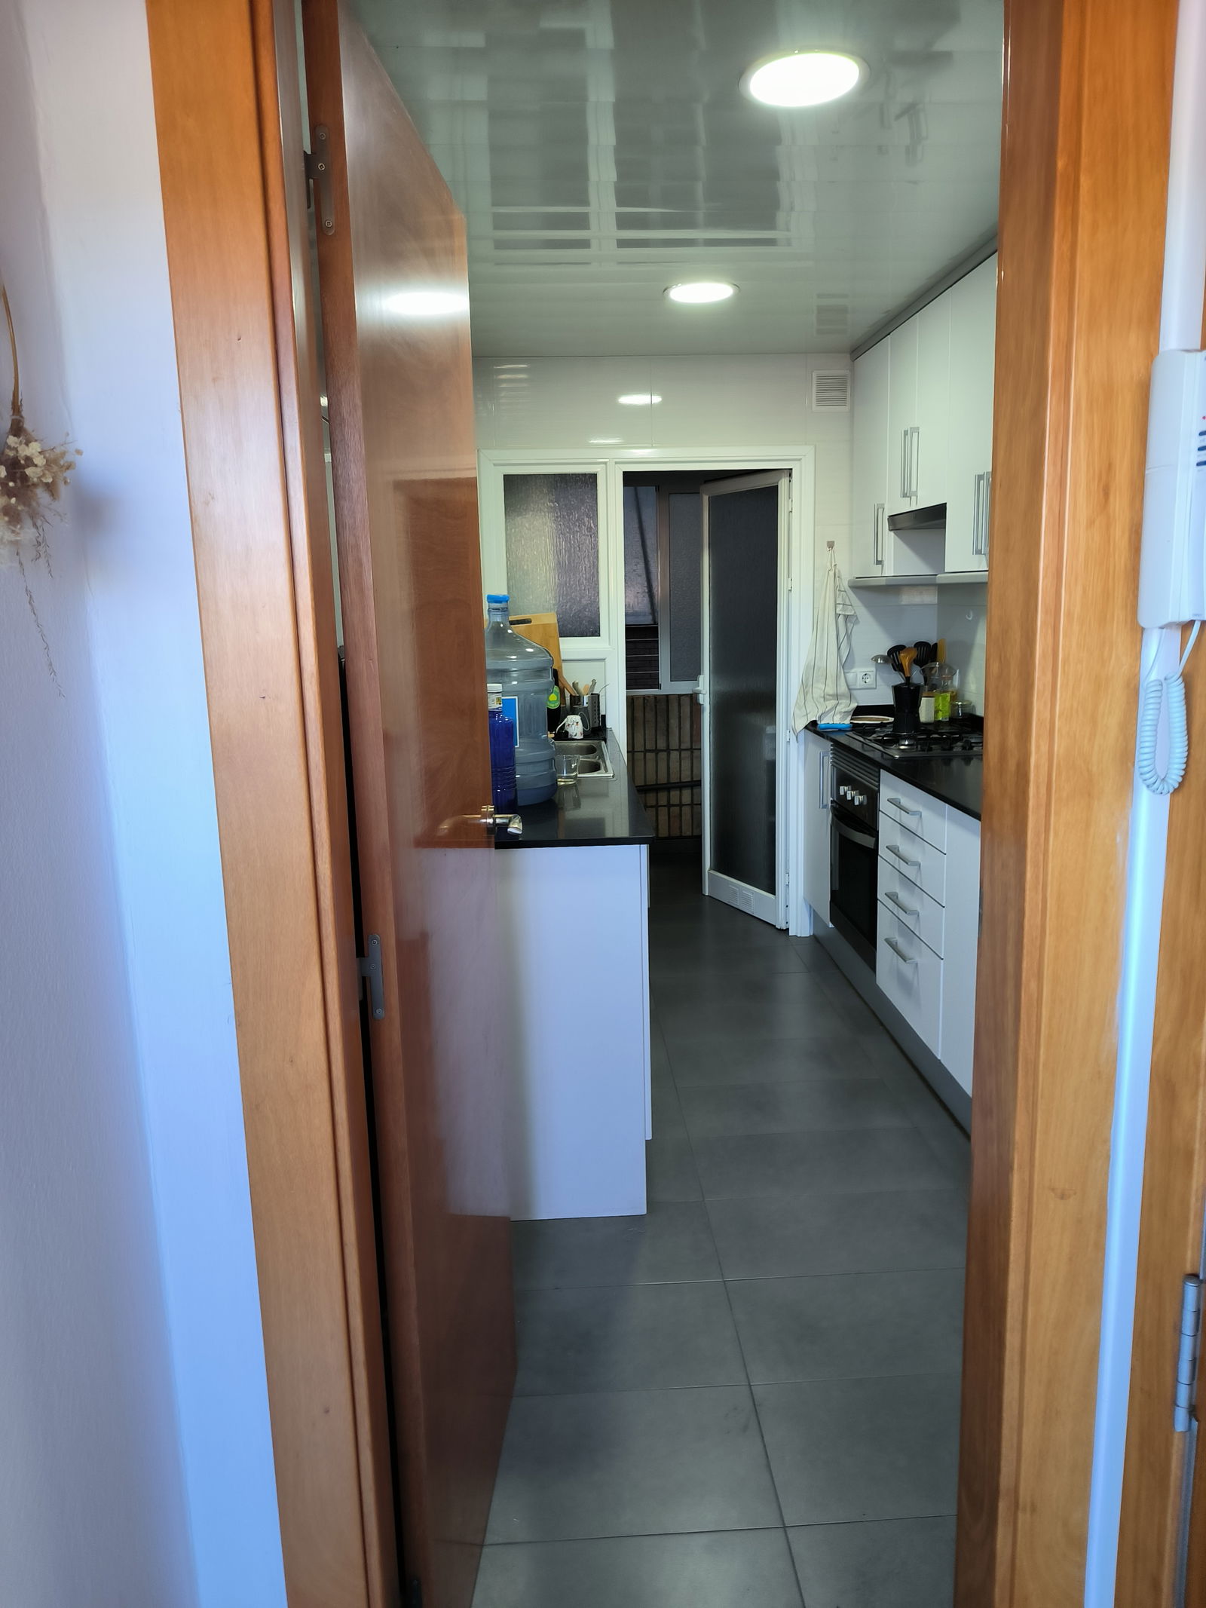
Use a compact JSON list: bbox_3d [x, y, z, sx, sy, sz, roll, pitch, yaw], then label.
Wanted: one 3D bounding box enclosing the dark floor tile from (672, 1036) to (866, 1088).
[{"bbox_3d":[0.496,0.769,3.315,0.598,0.010,0.304,-2,10,-2],"label":"dark floor tile"}]

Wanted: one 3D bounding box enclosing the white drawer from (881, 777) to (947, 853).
[{"bbox_3d":[1.096,0.006,3.163,0.510,0.131,0.595,-2,10,-2],"label":"white drawer"}]

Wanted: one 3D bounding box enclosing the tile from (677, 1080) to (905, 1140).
[{"bbox_3d":[0.509,0.824,3.015,0.598,0.010,0.304,-2,10,-2],"label":"tile"}]

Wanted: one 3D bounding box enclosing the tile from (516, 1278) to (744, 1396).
[{"bbox_3d":[-0.044,1.025,2.131,0.600,0.010,0.308,-2,11,-2],"label":"tile"}]

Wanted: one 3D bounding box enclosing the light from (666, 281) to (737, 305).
[{"bbox_3d":[0.297,-1.551,3.367,0.224,0.030,0.224,-2,10,-2],"label":"light"}]

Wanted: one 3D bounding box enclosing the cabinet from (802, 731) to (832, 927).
[{"bbox_3d":[1.106,0.077,4.334,0.570,0.692,0.450,-2,10,-2],"label":"cabinet"}]

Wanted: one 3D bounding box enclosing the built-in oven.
[{"bbox_3d":[1.108,0.158,3.810,0.570,0.682,0.610,-2,10,-2],"label":"built-in oven"}]

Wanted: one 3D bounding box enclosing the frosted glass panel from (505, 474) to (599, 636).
[{"bbox_3d":[-0.192,-0.943,4.257,0.354,0.604,0.015,-2,11,-2],"label":"frosted glass panel"}]

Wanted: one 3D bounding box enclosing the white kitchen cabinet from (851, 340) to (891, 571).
[{"bbox_3d":[1.132,-1.223,3.998,0.345,0.784,0.417,-2,11,-2],"label":"white kitchen cabinet"}]

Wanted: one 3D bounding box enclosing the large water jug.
[{"bbox_3d":[-0.252,-0.264,2.815,0.270,0.507,0.270,-2,10,-2],"label":"large water jug"}]

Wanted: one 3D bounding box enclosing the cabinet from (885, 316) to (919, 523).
[{"bbox_3d":[1.145,-1.252,3.630,0.345,0.585,0.295,-2,11,-2],"label":"cabinet"}]

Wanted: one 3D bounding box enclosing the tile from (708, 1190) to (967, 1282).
[{"bbox_3d":[0.542,0.948,2.457,0.600,0.010,0.308,-2,11,-2],"label":"tile"}]

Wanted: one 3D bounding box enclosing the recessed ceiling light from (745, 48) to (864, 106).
[{"bbox_3d":[0.355,-1.301,1.996,0.224,0.030,0.224,-2,10,-2],"label":"recessed ceiling light"}]

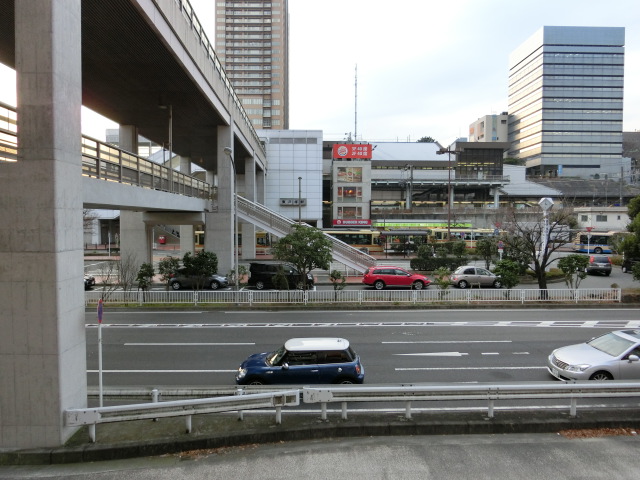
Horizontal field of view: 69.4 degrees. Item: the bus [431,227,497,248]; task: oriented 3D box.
[{"bbox_3d":[21.100,-0.060,65.600,10.500,3.020,2.490,0,3,-2],"label":"bus"}]

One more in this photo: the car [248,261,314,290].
[{"bbox_3d":[-2.670,2.530,32.900,4.580,1.830,1.700,0,2,-2],"label":"car"}]

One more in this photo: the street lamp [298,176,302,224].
[{"bbox_3d":[-1.400,-0.740,33.200,0.300,7.500,0.300,0,3,-3],"label":"street lamp"}]

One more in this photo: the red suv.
[{"bbox_3d":[5.200,2.500,31.650,4.600,1.510,1.800,0,3,-2],"label":"red suv"}]

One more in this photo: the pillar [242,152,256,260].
[{"bbox_3d":[-8.950,-3.980,58.050,1.500,12.600,1.500,0,2,-2],"label":"pillar"}]

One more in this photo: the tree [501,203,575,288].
[{"bbox_3d":[12.400,0.610,26.300,4.200,5.550,3.900,0,3,-3],"label":"tree"}]

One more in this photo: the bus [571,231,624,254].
[{"bbox_3d":[38.700,0.350,61.200,10.500,3.020,2.490,0,3,0],"label":"bus"}]

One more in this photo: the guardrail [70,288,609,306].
[{"bbox_3d":[1.950,3.140,25.400,29.700,0.860,0.120,0,2,-2],"label":"guardrail"}]

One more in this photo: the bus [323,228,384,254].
[{"bbox_3d":[2.530,0.250,58.250,10.600,3.020,2.490,0,3,-2],"label":"bus"}]

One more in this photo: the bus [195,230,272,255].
[{"bbox_3d":[-11.600,0.300,58.200,10.600,3.020,2.490,0,3,-2],"label":"bus"}]

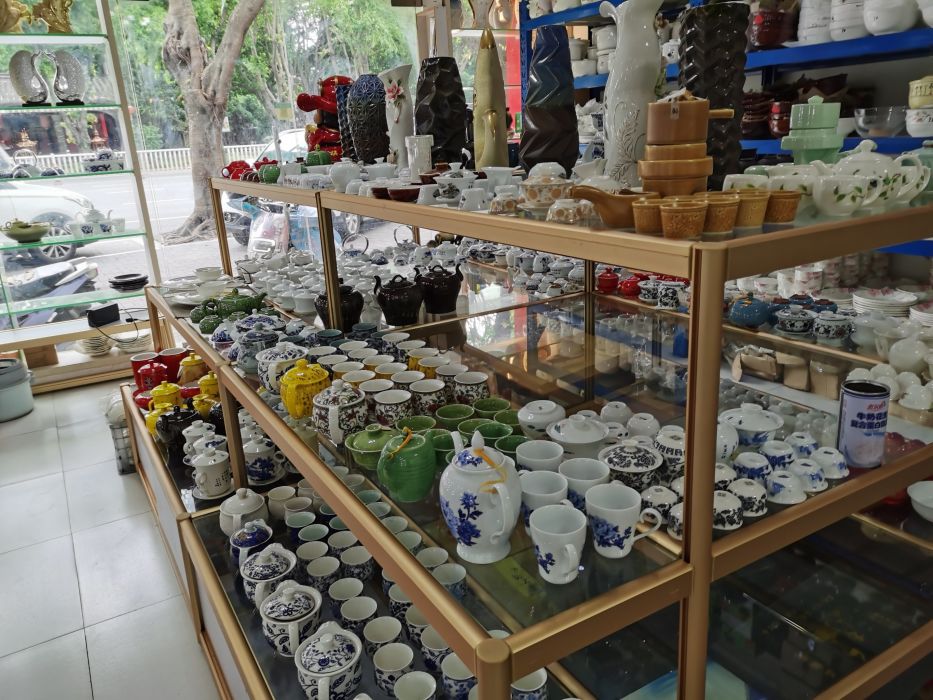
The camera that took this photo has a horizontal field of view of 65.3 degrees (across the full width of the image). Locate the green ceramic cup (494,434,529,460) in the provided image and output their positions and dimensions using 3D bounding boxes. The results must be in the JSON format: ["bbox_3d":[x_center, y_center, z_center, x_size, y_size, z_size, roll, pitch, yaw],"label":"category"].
[{"bbox_3d":[0.079,0.179,1.222,0.065,0.043,0.065,-3,17,1],"label":"green ceramic cup"}]

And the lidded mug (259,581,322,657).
[{"bbox_3d":[-0.323,0.504,1.362,0.114,0.122,0.141,-8,18,-16],"label":"lidded mug"}]

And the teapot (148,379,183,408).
[{"bbox_3d":[-1.096,0.170,2.642,0.125,0.100,0.100,-16,21,-36],"label":"teapot"}]

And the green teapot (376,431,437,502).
[{"bbox_3d":[-0.092,0.177,1.153,0.083,0.108,0.122,8,21,34],"label":"green teapot"}]

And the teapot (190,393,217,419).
[{"bbox_3d":[-0.896,0.199,2.484,0.088,0.104,0.104,7,20,29],"label":"teapot"}]

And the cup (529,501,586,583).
[{"bbox_3d":[0.118,0.249,0.905,0.070,0.078,0.089,-7,18,-13],"label":"cup"}]

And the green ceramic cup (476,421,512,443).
[{"bbox_3d":[0.050,0.162,1.282,0.066,0.043,0.066,-3,17,1],"label":"green ceramic cup"}]

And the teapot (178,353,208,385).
[{"bbox_3d":[-1.051,0.078,2.836,0.108,0.125,0.165,13,24,43],"label":"teapot"}]

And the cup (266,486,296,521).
[{"bbox_3d":[-0.464,0.393,1.848,0.071,0.063,0.071,-3,17,1],"label":"cup"}]

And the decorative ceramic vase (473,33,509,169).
[{"bbox_3d":[0.071,-0.795,2.348,0.112,0.440,0.105,-1,17,7],"label":"decorative ceramic vase"}]

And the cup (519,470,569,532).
[{"bbox_3d":[0.118,0.223,1.010,0.071,0.079,0.096,-16,21,-35],"label":"cup"}]

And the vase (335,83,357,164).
[{"bbox_3d":[-0.487,-0.947,3.108,0.125,0.348,0.125,-13,19,-28],"label":"vase"}]

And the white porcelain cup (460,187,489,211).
[{"bbox_3d":[0.013,-0.291,1.399,0.056,0.038,0.056,-3,17,1],"label":"white porcelain cup"}]

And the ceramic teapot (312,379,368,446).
[{"bbox_3d":[-0.242,0.114,1.397,0.103,0.117,0.135,-4,17,-2],"label":"ceramic teapot"}]

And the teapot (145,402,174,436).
[{"bbox_3d":[-0.999,0.233,2.385,0.099,0.110,0.116,7,20,29],"label":"teapot"}]

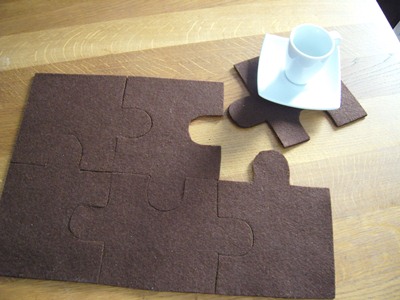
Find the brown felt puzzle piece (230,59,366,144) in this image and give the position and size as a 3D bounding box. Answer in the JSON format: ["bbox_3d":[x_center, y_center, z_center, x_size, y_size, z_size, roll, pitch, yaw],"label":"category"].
[{"bbox_3d":[0.124,-0.081,0.574,0.180,0.006,0.150,-22,69,-10],"label":"brown felt puzzle piece"}]

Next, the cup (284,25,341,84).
[{"bbox_3d":[0.153,-0.130,0.549,0.072,0.069,0.059,-16,68,-7],"label":"cup"}]

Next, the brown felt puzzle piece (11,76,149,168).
[{"bbox_3d":[-0.157,-0.041,0.553,0.182,0.006,0.145,4,67,1],"label":"brown felt puzzle piece"}]

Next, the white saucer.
[{"bbox_3d":[0.147,-0.115,0.576,0.113,0.018,0.113,9,67,3],"label":"white saucer"}]

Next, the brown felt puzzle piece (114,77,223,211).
[{"bbox_3d":[-0.043,-0.011,0.542,0.141,0.006,0.197,4,67,1],"label":"brown felt puzzle piece"}]

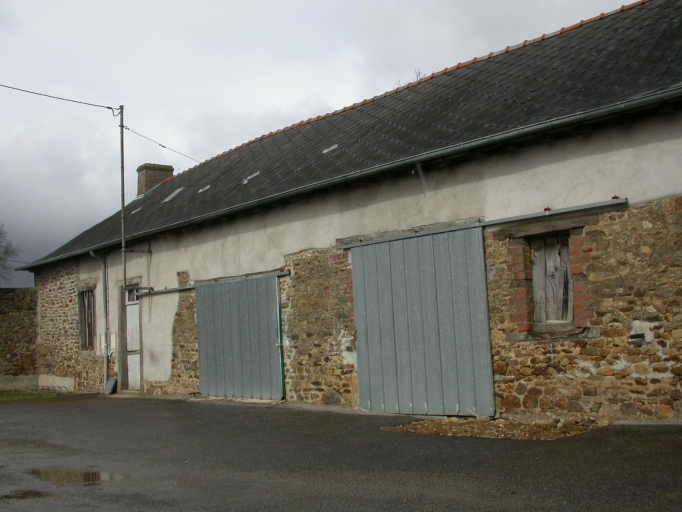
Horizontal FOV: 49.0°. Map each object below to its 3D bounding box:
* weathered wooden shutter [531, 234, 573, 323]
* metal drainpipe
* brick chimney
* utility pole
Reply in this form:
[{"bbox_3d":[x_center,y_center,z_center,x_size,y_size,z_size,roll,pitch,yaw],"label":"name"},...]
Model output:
[{"bbox_3d":[2.377,0.255,8.407,0.050,0.972,0.522,2,-8,-42],"label":"weathered wooden shutter"},{"bbox_3d":[-5.252,1.371,16.289,0.377,2.915,0.100,2,-8,-42],"label":"metal drainpipe"},{"bbox_3d":[-5.398,-2.196,21.808,0.943,0.884,0.486,2,-8,-42],"label":"brick chimney"},{"bbox_3d":[-4.248,-0.205,14.669,0.080,5.633,0.080,2,-8,-42],"label":"utility pole"}]

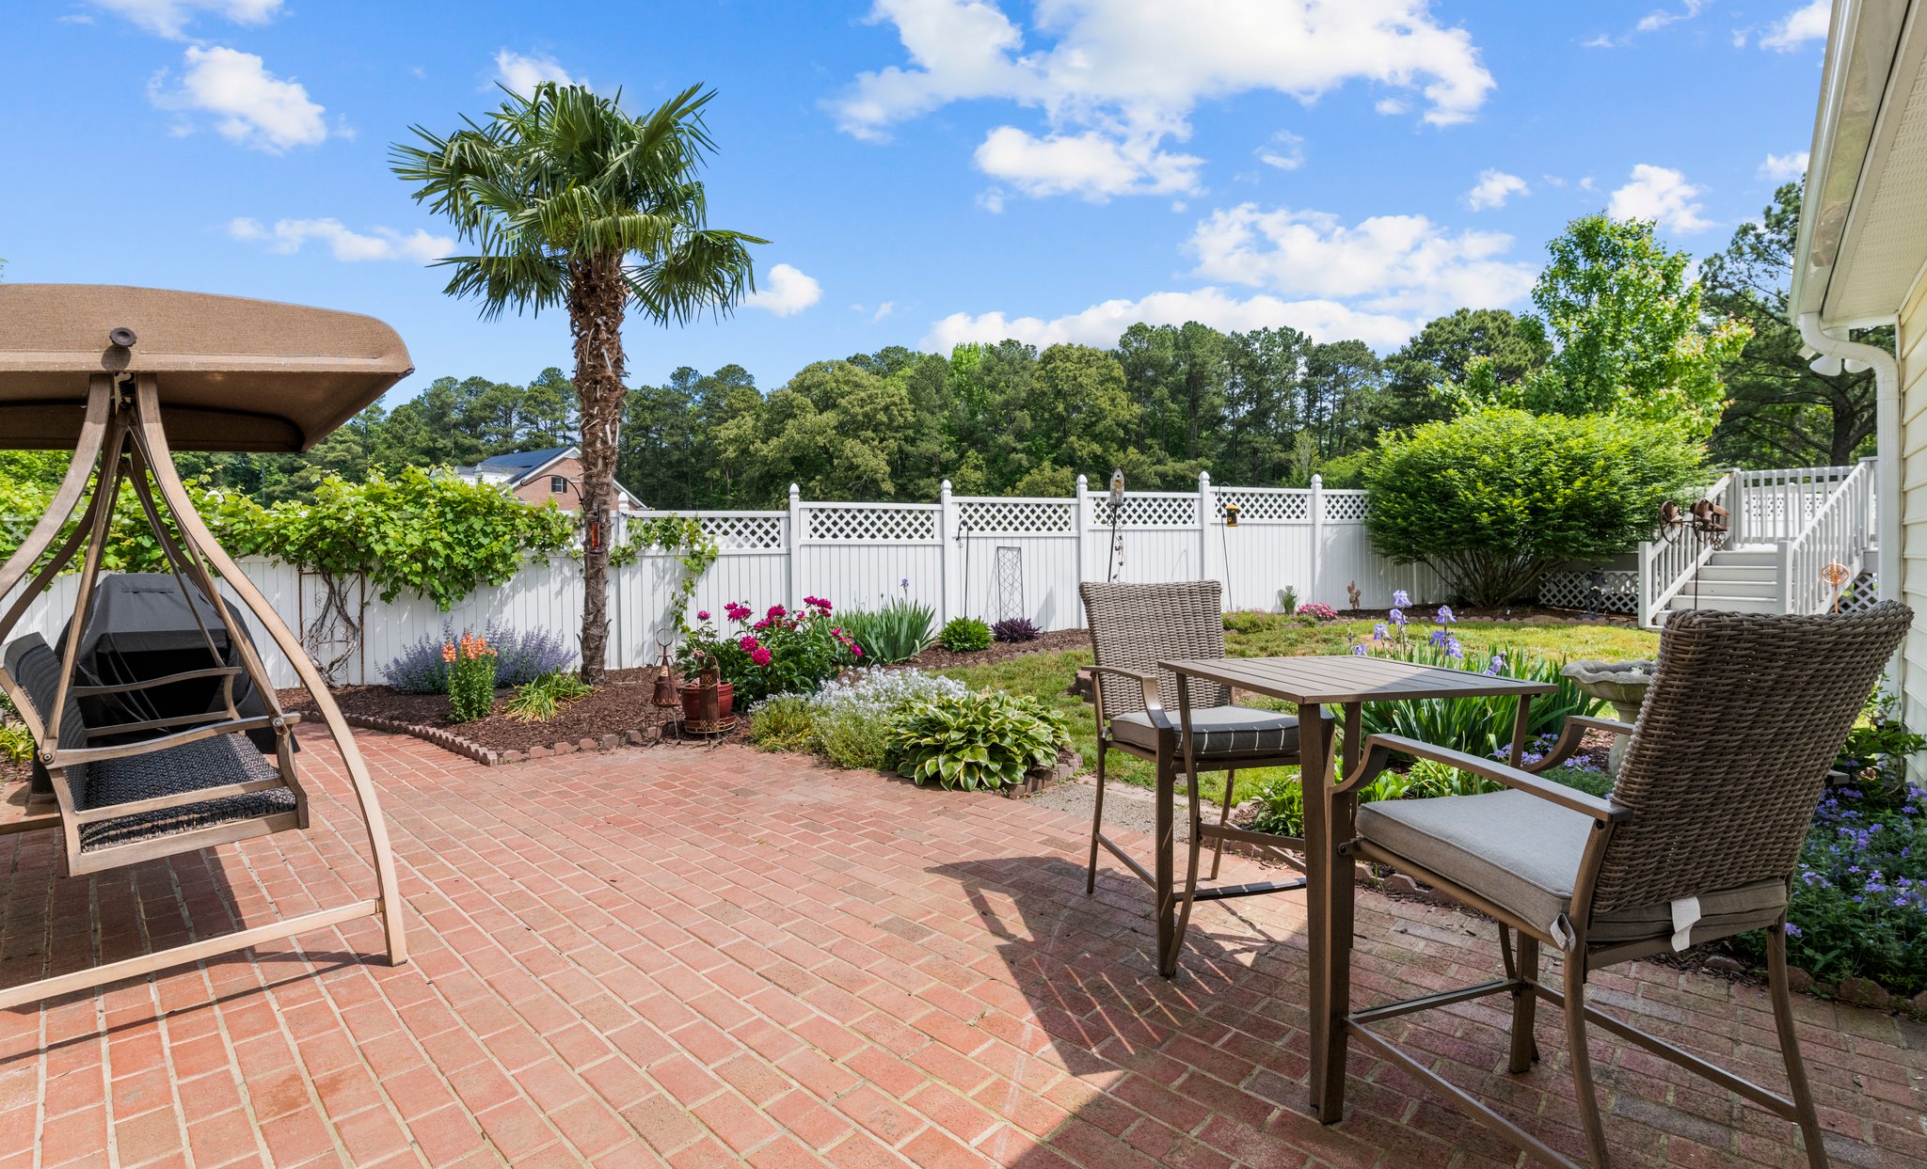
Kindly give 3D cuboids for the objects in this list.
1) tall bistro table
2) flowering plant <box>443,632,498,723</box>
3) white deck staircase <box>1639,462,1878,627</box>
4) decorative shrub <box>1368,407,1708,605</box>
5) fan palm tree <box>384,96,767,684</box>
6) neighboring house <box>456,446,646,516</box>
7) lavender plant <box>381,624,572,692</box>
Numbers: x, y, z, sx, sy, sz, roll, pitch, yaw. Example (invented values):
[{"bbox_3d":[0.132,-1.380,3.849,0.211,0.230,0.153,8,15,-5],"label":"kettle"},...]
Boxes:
[{"bbox_3d":[0.997,0.695,2.145,0.690,0.920,0.690,0,0,-13],"label":"tall bistro table"},{"bbox_3d":[-3.838,0.730,6.250,0.400,0.690,0.400,0,0,-32],"label":"flowering plant"},{"bbox_3d":[8.850,-0.420,9.050,1.550,1.870,1.220,-1,1,-20],"label":"white deck staircase"},{"bbox_3d":[7.650,-1.070,11.080,3.800,2.700,3.300,0,1,35],"label":"decorative shrub"},{"bbox_3d":[-3.720,-1.950,8.050,3.250,5.800,3.100,-1,1,-25],"label":"fan palm tree"},{"bbox_3d":[-27.900,-4.300,50.900,11.500,8.000,11.400,0,1,32],"label":"neighboring house"},{"bbox_3d":[-4.750,0.690,7.900,1.550,0.600,0.900,-1,1,-17],"label":"lavender plant"}]

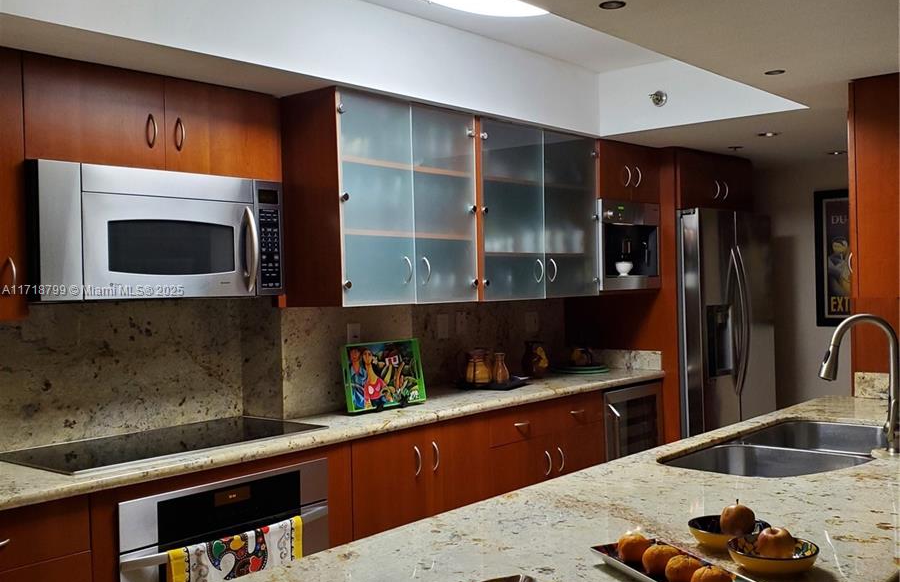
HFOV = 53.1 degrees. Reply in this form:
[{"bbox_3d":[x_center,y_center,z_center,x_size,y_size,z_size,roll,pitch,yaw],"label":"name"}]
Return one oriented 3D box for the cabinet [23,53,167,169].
[{"bbox_3d":[-1.236,-0.556,2.989,0.315,0.326,0.475,-1,1,42],"label":"cabinet"}]

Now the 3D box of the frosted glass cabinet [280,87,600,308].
[{"bbox_3d":[0.060,-0.349,3.964,0.330,0.780,1.720,-1,1,42],"label":"frosted glass cabinet"}]

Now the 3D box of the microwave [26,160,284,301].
[{"bbox_3d":[-1.034,-0.185,3.111,0.370,0.423,0.915,-1,1,42],"label":"microwave"}]

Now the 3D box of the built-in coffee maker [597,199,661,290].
[{"bbox_3d":[0.826,-0.234,4.808,0.365,0.455,0.592,-1,1,42],"label":"built-in coffee maker"}]

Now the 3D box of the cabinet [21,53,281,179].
[{"bbox_3d":[-1.075,-0.562,3.171,0.315,0.326,0.962,-1,1,42],"label":"cabinet"}]

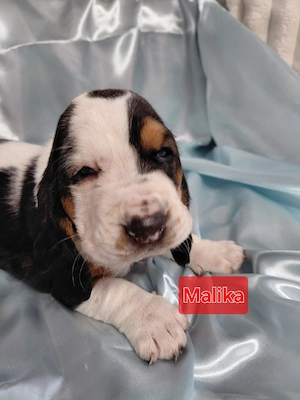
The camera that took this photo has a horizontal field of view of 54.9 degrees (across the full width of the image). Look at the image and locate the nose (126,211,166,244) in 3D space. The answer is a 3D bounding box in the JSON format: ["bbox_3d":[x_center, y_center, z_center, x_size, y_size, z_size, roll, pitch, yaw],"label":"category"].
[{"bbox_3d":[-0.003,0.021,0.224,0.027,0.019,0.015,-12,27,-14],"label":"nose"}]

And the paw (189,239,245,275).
[{"bbox_3d":[0.073,0.062,0.319,0.051,0.024,0.039,3,31,4],"label":"paw"}]

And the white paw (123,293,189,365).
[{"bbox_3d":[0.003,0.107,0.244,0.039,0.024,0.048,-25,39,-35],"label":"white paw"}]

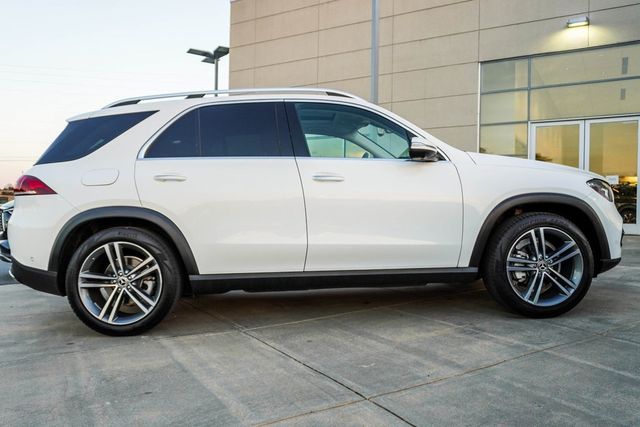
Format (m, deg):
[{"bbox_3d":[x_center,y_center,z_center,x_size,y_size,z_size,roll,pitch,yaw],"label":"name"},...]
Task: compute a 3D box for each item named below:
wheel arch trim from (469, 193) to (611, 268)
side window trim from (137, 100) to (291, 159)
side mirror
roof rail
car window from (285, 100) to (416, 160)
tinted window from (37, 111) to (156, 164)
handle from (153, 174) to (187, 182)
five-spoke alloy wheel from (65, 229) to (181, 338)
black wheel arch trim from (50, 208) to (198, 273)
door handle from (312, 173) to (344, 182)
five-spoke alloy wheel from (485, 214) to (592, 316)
[{"bbox_3d":[1.577,0.109,3.614,1.040,0.510,0.120,-2,1,-4],"label":"wheel arch trim"},{"bbox_3d":[-0.749,-0.597,3.584,0.980,0.450,0.060,-2,-20,-4],"label":"side window trim"},{"bbox_3d":[0.724,-0.446,3.504,0.190,0.180,0.240,-2,1,-4],"label":"side mirror"},{"bbox_3d":[-0.641,-0.874,3.783,1.970,0.160,0.080,-2,1,-4],"label":"roof rail"},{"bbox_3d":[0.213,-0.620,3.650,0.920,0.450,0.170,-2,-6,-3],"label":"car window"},{"bbox_3d":[-1.578,-0.551,3.558,0.820,0.400,0.090,-2,-19,2],"label":"tinted window"},{"bbox_3d":[-1.032,-0.240,3.431,0.225,0.055,0.055,-2,1,-4],"label":"handle"},{"bbox_3d":[-1.368,0.468,3.518,0.765,0.755,0.270,-2,1,-4],"label":"five-spoke alloy wheel"},{"bbox_3d":[-1.336,0.193,3.422,1.000,0.490,0.100,-2,1,-4],"label":"black wheel arch trim"},{"bbox_3d":[0.059,-0.252,3.499,0.225,0.060,0.055,-2,1,-4],"label":"door handle"},{"bbox_3d":[1.615,0.374,3.705,0.770,0.765,0.270,-2,1,-4],"label":"five-spoke alloy wheel"}]

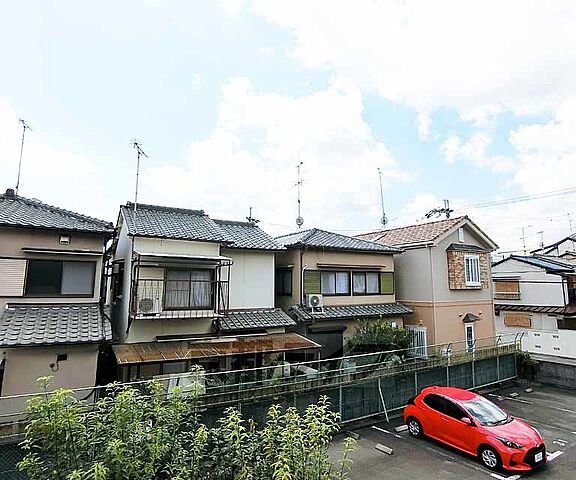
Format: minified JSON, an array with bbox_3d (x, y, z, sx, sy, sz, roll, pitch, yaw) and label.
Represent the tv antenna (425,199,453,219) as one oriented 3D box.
[{"bbox_3d":[8.807,-1.740,19.368,0.500,1.175,1.600,5,-9,-29],"label":"tv antenna"}]

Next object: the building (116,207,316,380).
[{"bbox_3d":[-4.263,2.496,15.474,7.100,7.800,9.300,5,-9,-29],"label":"building"}]

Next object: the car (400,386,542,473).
[{"bbox_3d":[5.587,5.662,10.278,1.700,1.500,3.940,5,-9,-30],"label":"car"}]

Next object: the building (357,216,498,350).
[{"bbox_3d":[7.150,3.132,21.442,6.100,7.800,9.800,5,-10,-31],"label":"building"}]

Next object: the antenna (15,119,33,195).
[{"bbox_3d":[-10.318,-3.158,12.840,0.450,2.994,0.950,2,-8,-11],"label":"antenna"}]

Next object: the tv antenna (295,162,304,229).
[{"bbox_3d":[0.718,-2.735,20.344,0.450,4.297,0.750,4,-9,-20],"label":"tv antenna"}]

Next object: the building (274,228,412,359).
[{"bbox_3d":[0.927,3.084,19.032,6.700,7.350,10.500,5,-9,-29],"label":"building"}]

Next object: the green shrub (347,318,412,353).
[{"bbox_3d":[3.987,4.335,14.328,3.200,1.848,1.900,5,-9,-29],"label":"green shrub"}]

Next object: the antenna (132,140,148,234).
[{"bbox_3d":[-5.210,-1.735,11.465,0.450,3.189,1.200,1,-8,-4],"label":"antenna"}]

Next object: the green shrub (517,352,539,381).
[{"bbox_3d":[12.466,6.630,17.130,1.250,1.495,1.200,5,-10,-31],"label":"green shrub"}]

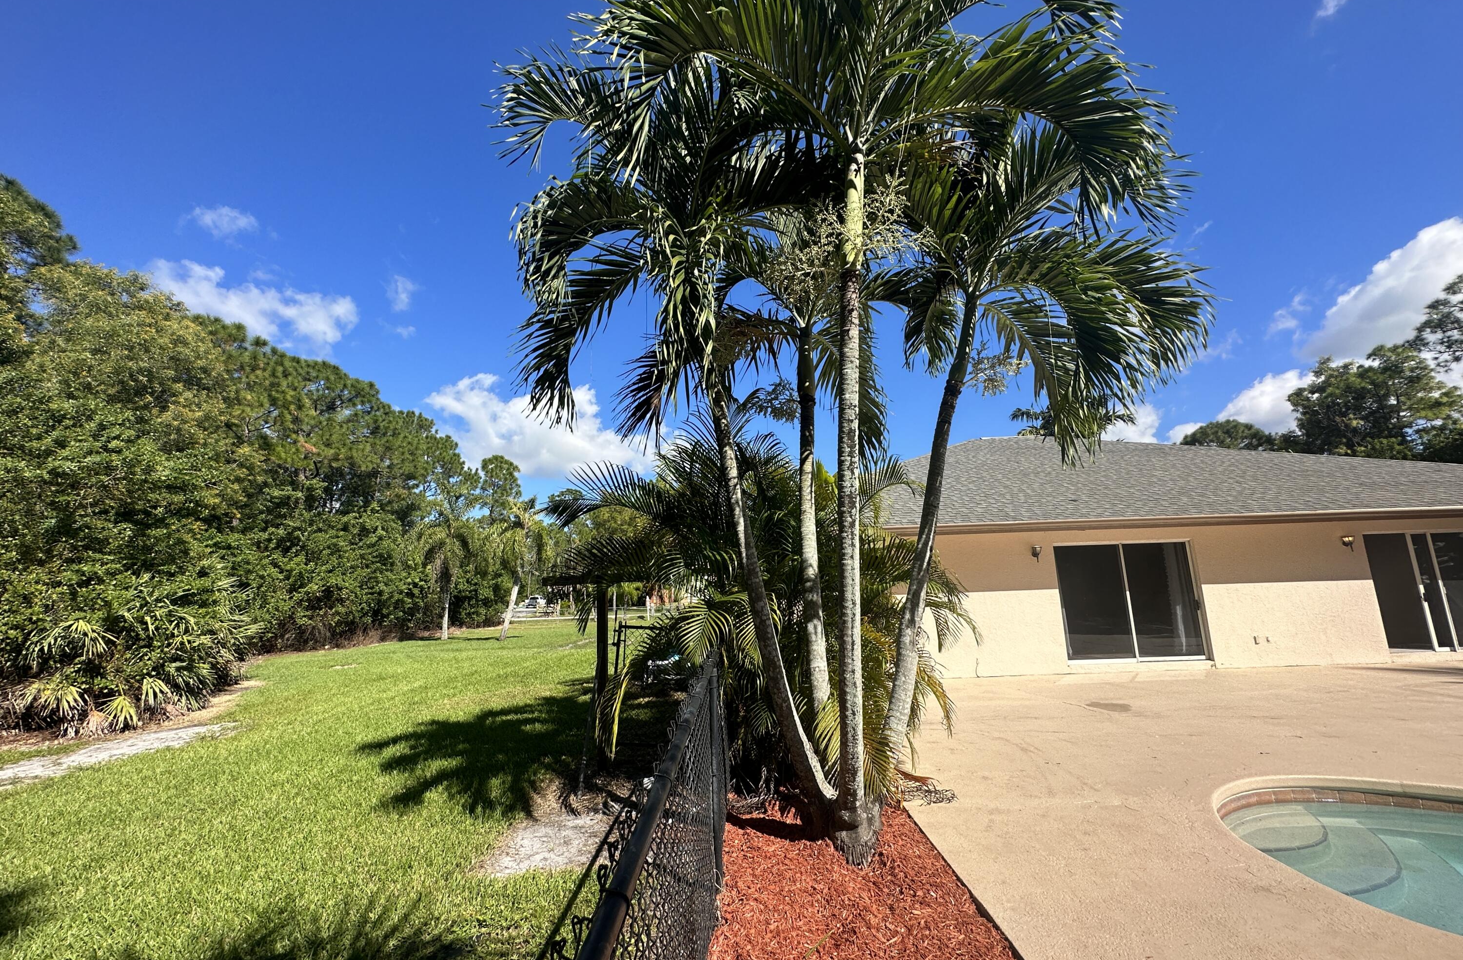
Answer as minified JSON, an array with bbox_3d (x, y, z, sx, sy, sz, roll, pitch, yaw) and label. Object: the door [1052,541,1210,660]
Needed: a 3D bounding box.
[{"bbox_3d":[6.877,2.097,10.240,2.420,2.030,0.130,-2,-11,0],"label":"door"}]

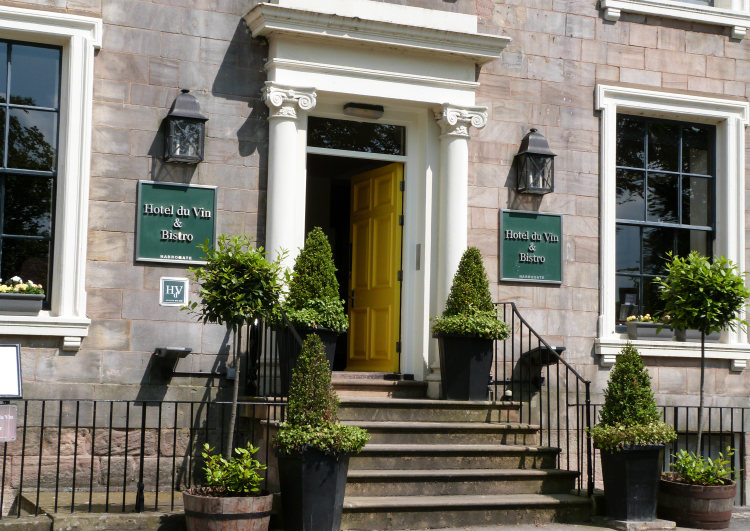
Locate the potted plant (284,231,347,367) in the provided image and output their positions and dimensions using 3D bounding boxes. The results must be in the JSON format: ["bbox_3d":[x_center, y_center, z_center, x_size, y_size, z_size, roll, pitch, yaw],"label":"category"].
[{"bbox_3d":[-0.545,0.408,11.002,0.653,1.516,0.634,3,-6,-22],"label":"potted plant"}]

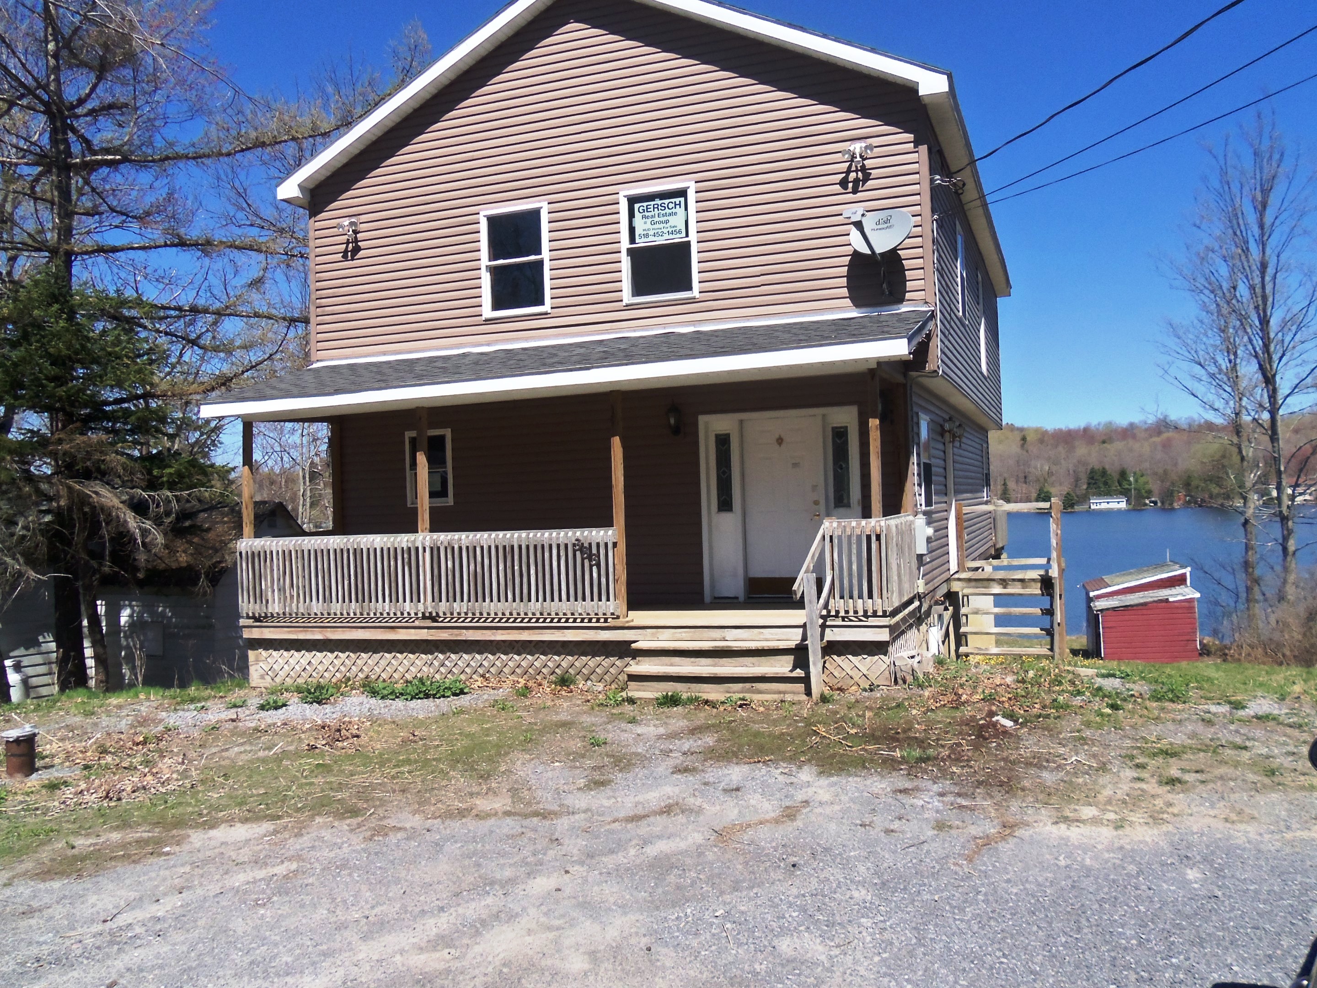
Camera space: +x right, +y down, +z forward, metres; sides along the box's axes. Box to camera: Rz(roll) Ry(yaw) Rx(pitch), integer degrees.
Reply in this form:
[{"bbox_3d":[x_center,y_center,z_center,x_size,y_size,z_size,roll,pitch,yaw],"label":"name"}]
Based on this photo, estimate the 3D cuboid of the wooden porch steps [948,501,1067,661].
[{"bbox_3d":[4.715,1.117,14.450,1.400,2.010,1.950,-2,-1,21],"label":"wooden porch steps"}]

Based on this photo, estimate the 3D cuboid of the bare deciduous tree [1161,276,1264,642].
[{"bbox_3d":[13.572,-0.992,26.000,2.700,9.400,2.700,-2,-1,21],"label":"bare deciduous tree"}]

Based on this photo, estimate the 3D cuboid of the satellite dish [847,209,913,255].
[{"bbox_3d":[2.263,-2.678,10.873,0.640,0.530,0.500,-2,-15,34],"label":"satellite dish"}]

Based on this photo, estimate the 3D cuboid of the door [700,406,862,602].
[{"bbox_3d":[1.330,0.145,11.731,1.798,2.121,0.150,-2,-1,21],"label":"door"}]

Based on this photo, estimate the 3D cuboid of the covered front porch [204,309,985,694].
[{"bbox_3d":[-1.171,0.093,11.547,7.995,3.823,2.190,-2,-1,21],"label":"covered front porch"}]

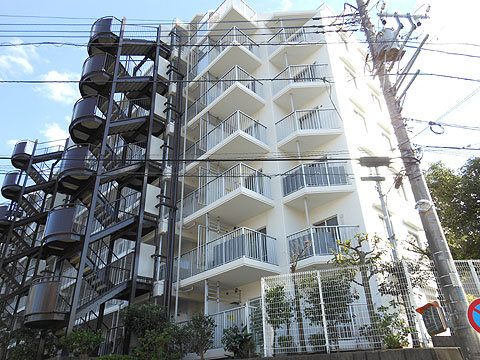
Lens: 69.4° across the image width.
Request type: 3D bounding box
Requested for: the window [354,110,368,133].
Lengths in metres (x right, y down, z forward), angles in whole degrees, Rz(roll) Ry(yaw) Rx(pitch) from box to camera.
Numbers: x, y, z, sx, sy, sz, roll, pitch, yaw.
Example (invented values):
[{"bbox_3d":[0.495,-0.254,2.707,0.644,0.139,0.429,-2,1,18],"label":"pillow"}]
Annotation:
[{"bbox_3d":[5.818,-2.763,16.545,0.952,0.980,0.120,22,-37,-37],"label":"window"}]

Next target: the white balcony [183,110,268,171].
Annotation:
[{"bbox_3d":[-0.816,-1.333,17.182,2.010,1.310,4.630,21,-36,-36],"label":"white balcony"}]

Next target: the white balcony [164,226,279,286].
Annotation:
[{"bbox_3d":[-0.781,3.615,14.630,1.862,1.372,4.816,22,-37,-37],"label":"white balcony"}]

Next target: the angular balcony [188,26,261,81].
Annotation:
[{"bbox_3d":[-0.969,-6.348,19.707,1.890,1.080,4.400,21,-36,-36],"label":"angular balcony"}]

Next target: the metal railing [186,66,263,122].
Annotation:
[{"bbox_3d":[-0.893,-3.918,18.423,1.890,1.080,4.450,21,-36,-36],"label":"metal railing"}]

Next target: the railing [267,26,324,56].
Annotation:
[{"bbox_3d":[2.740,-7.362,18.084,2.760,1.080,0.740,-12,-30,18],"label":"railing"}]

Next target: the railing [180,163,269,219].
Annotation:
[{"bbox_3d":[-0.830,0.999,15.974,1.834,1.092,4.648,22,-37,-37],"label":"railing"}]

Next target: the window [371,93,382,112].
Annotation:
[{"bbox_3d":[7.690,-4.249,19.361,0.840,0.952,0.120,22,-37,-37],"label":"window"}]

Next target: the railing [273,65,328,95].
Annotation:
[{"bbox_3d":[2.855,-5.027,16.875,2.799,1.092,0.647,-12,-30,17],"label":"railing"}]

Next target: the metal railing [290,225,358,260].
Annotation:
[{"bbox_3d":[3.109,2.323,12.881,2.760,1.080,0.740,-12,-30,18],"label":"metal railing"}]

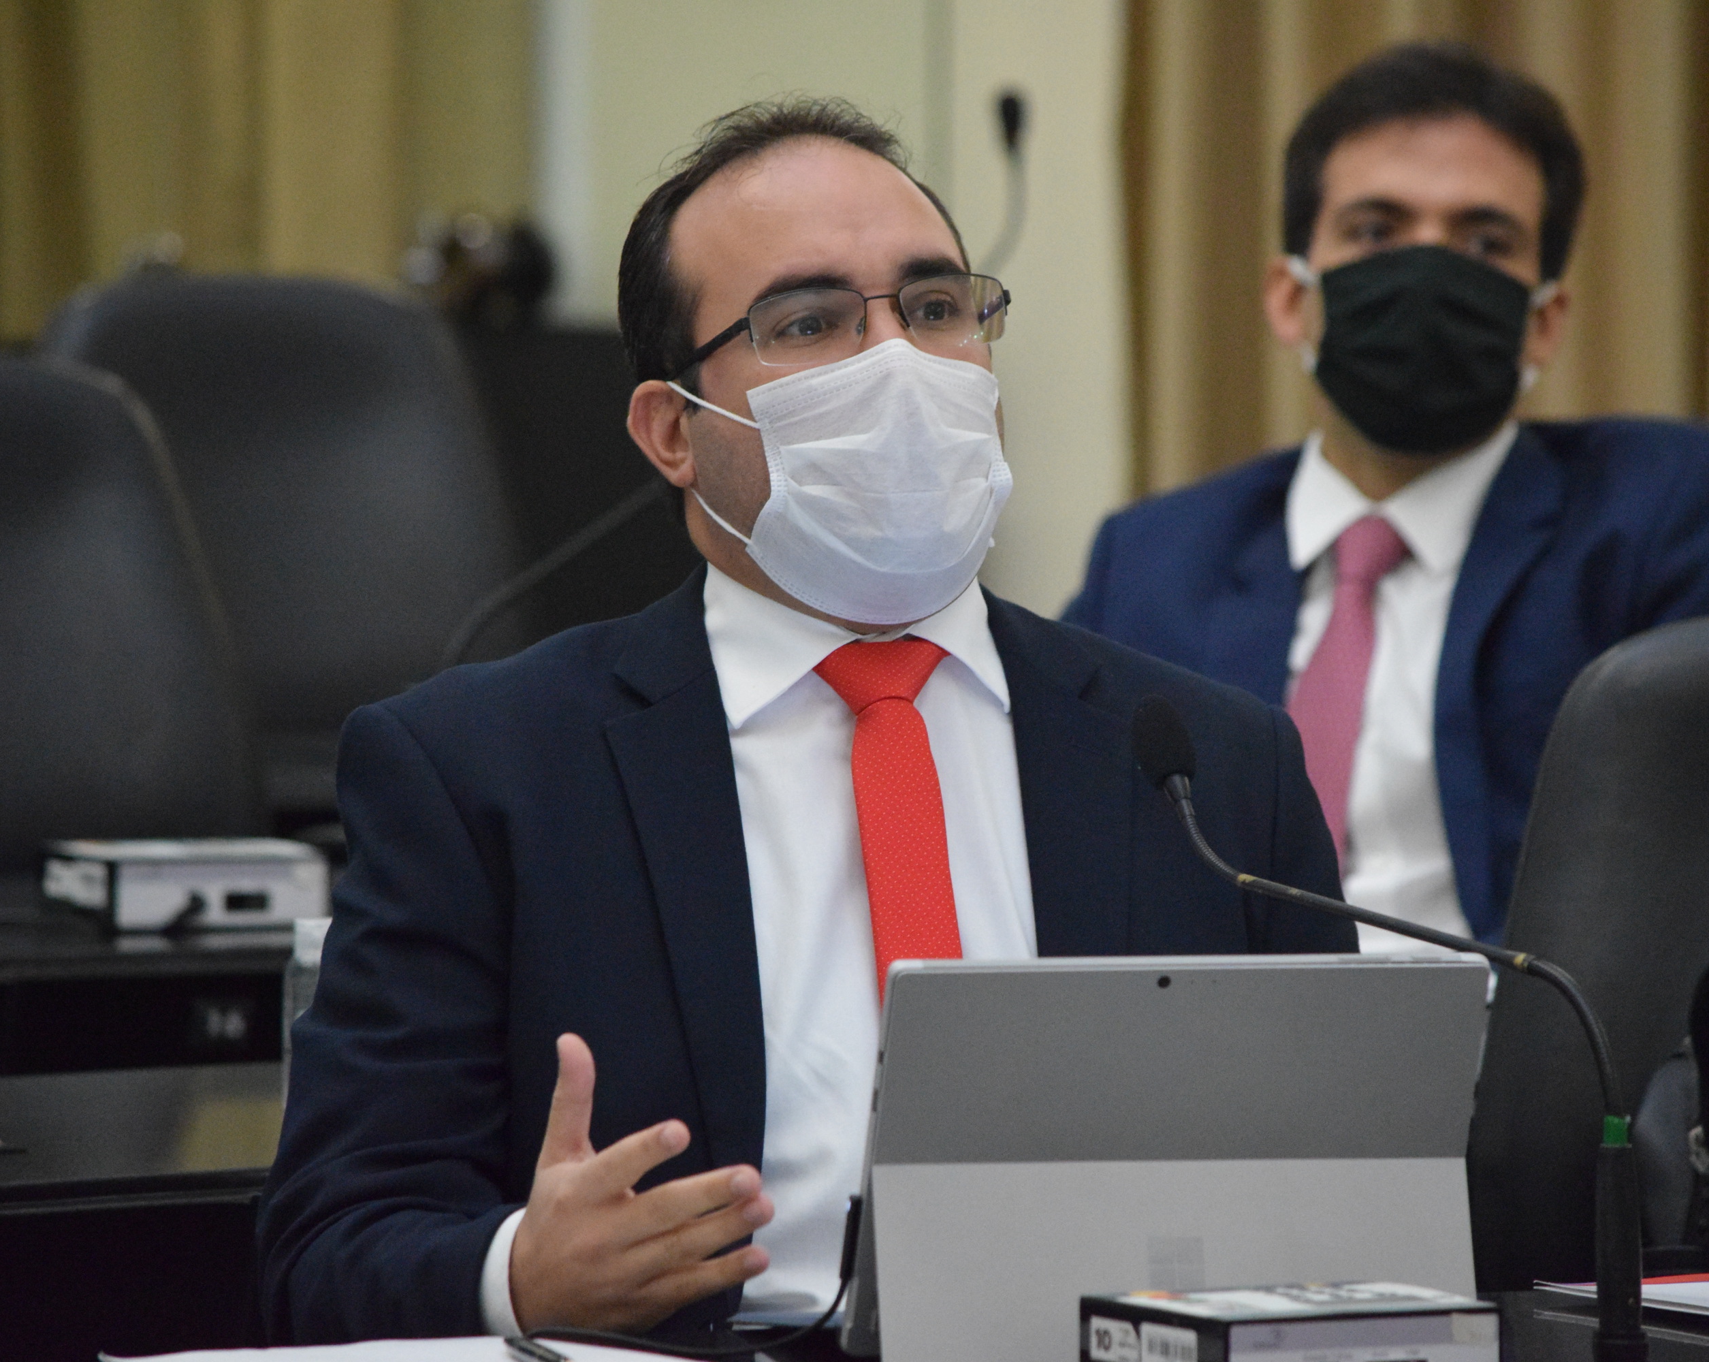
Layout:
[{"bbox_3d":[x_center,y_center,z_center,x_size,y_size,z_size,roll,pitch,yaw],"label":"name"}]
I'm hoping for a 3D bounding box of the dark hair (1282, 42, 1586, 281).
[{"bbox_3d":[0.345,-0.297,8.600,0.172,0.165,0.200,3,3,-6],"label":"dark hair"}]

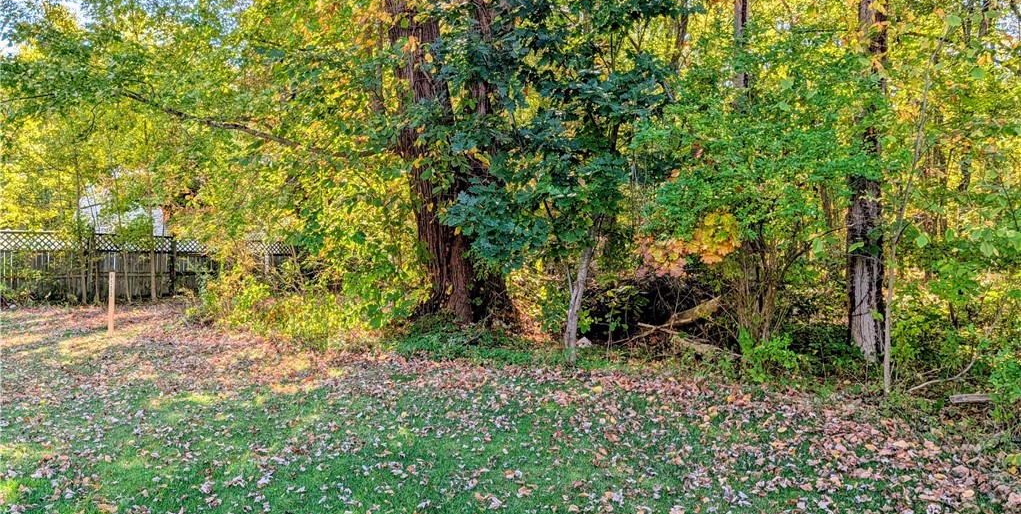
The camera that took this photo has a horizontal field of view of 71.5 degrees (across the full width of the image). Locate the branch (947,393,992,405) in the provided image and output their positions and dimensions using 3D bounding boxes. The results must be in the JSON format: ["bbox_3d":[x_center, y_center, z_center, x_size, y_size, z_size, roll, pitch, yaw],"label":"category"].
[{"bbox_3d":[4.551,1.408,7.000,0.519,0.085,0.100,1,0,-11],"label":"branch"}]

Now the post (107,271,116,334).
[{"bbox_3d":[-6.757,0.754,12.000,0.080,1.080,0.060,0,0,-9],"label":"post"}]

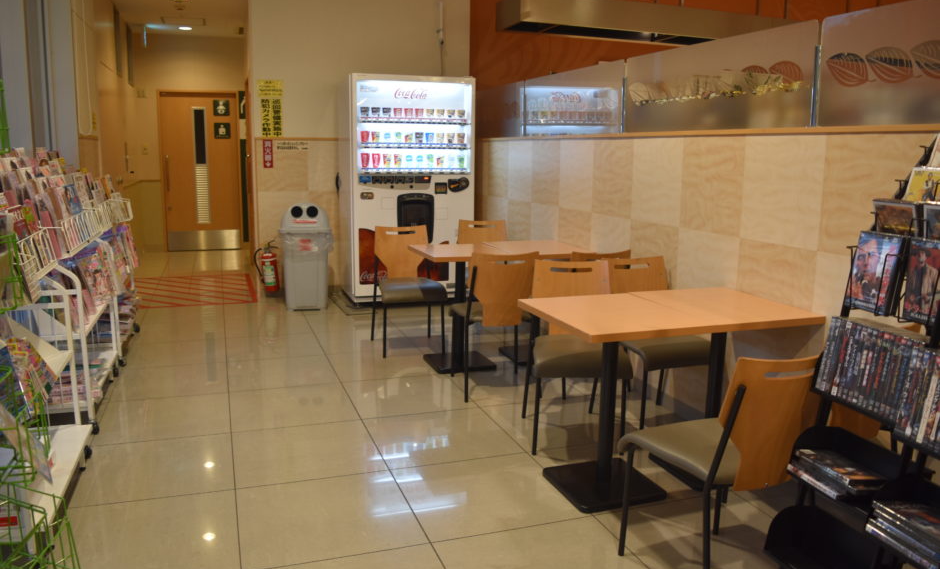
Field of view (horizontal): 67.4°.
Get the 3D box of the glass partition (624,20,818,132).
[{"bbox_3d":[1.099,-0.935,3.342,0.020,0.400,1.350,-3,11,-20],"label":"glass partition"}]

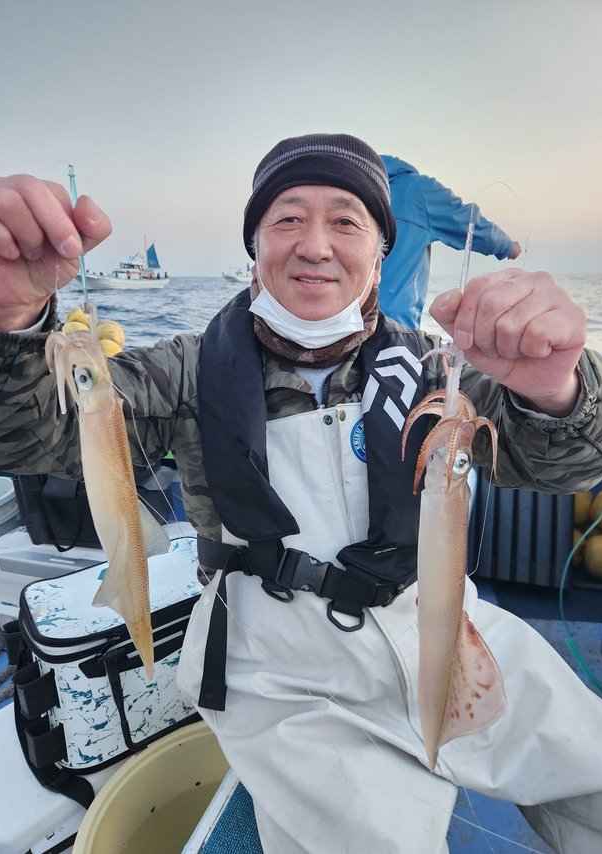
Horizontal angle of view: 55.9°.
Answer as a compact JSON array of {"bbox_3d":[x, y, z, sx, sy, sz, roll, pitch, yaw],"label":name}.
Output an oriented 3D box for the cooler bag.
[{"bbox_3d":[-0.337,0.443,1.164,0.442,0.266,0.262,-11,18,-34],"label":"cooler bag"}]

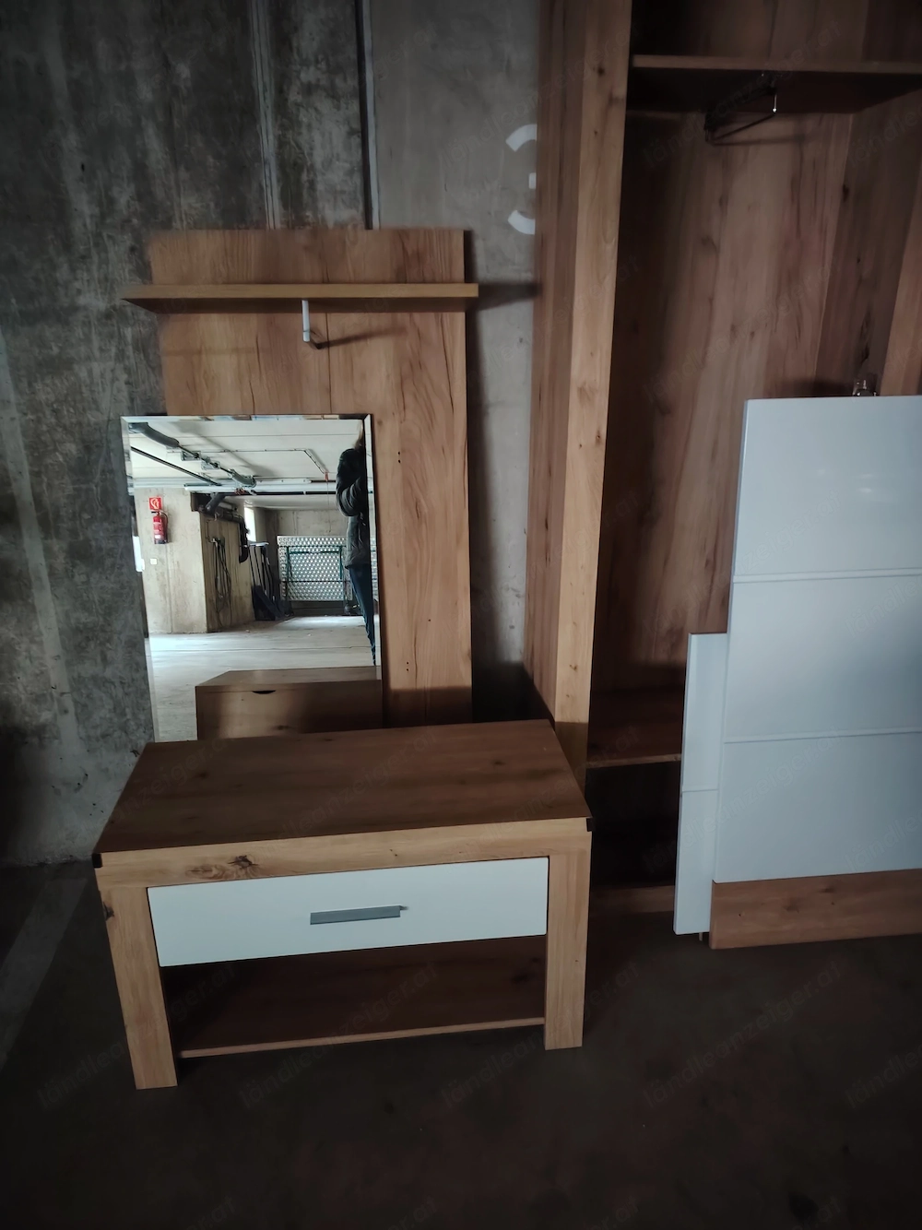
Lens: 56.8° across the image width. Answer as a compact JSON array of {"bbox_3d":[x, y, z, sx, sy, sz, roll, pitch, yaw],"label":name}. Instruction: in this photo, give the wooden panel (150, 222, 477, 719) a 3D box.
[{"bbox_3d":[-0.308,-0.074,2.014,0.663,1.538,0.022,-3,15,-5],"label":"wooden panel"}]

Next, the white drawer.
[{"bbox_3d":[-0.206,0.477,1.672,0.699,0.169,0.340,-3,20,-6],"label":"white drawer"}]

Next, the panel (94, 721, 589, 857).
[{"bbox_3d":[-0.210,0.330,1.651,0.850,0.033,0.382,-3,20,-6],"label":"panel"}]

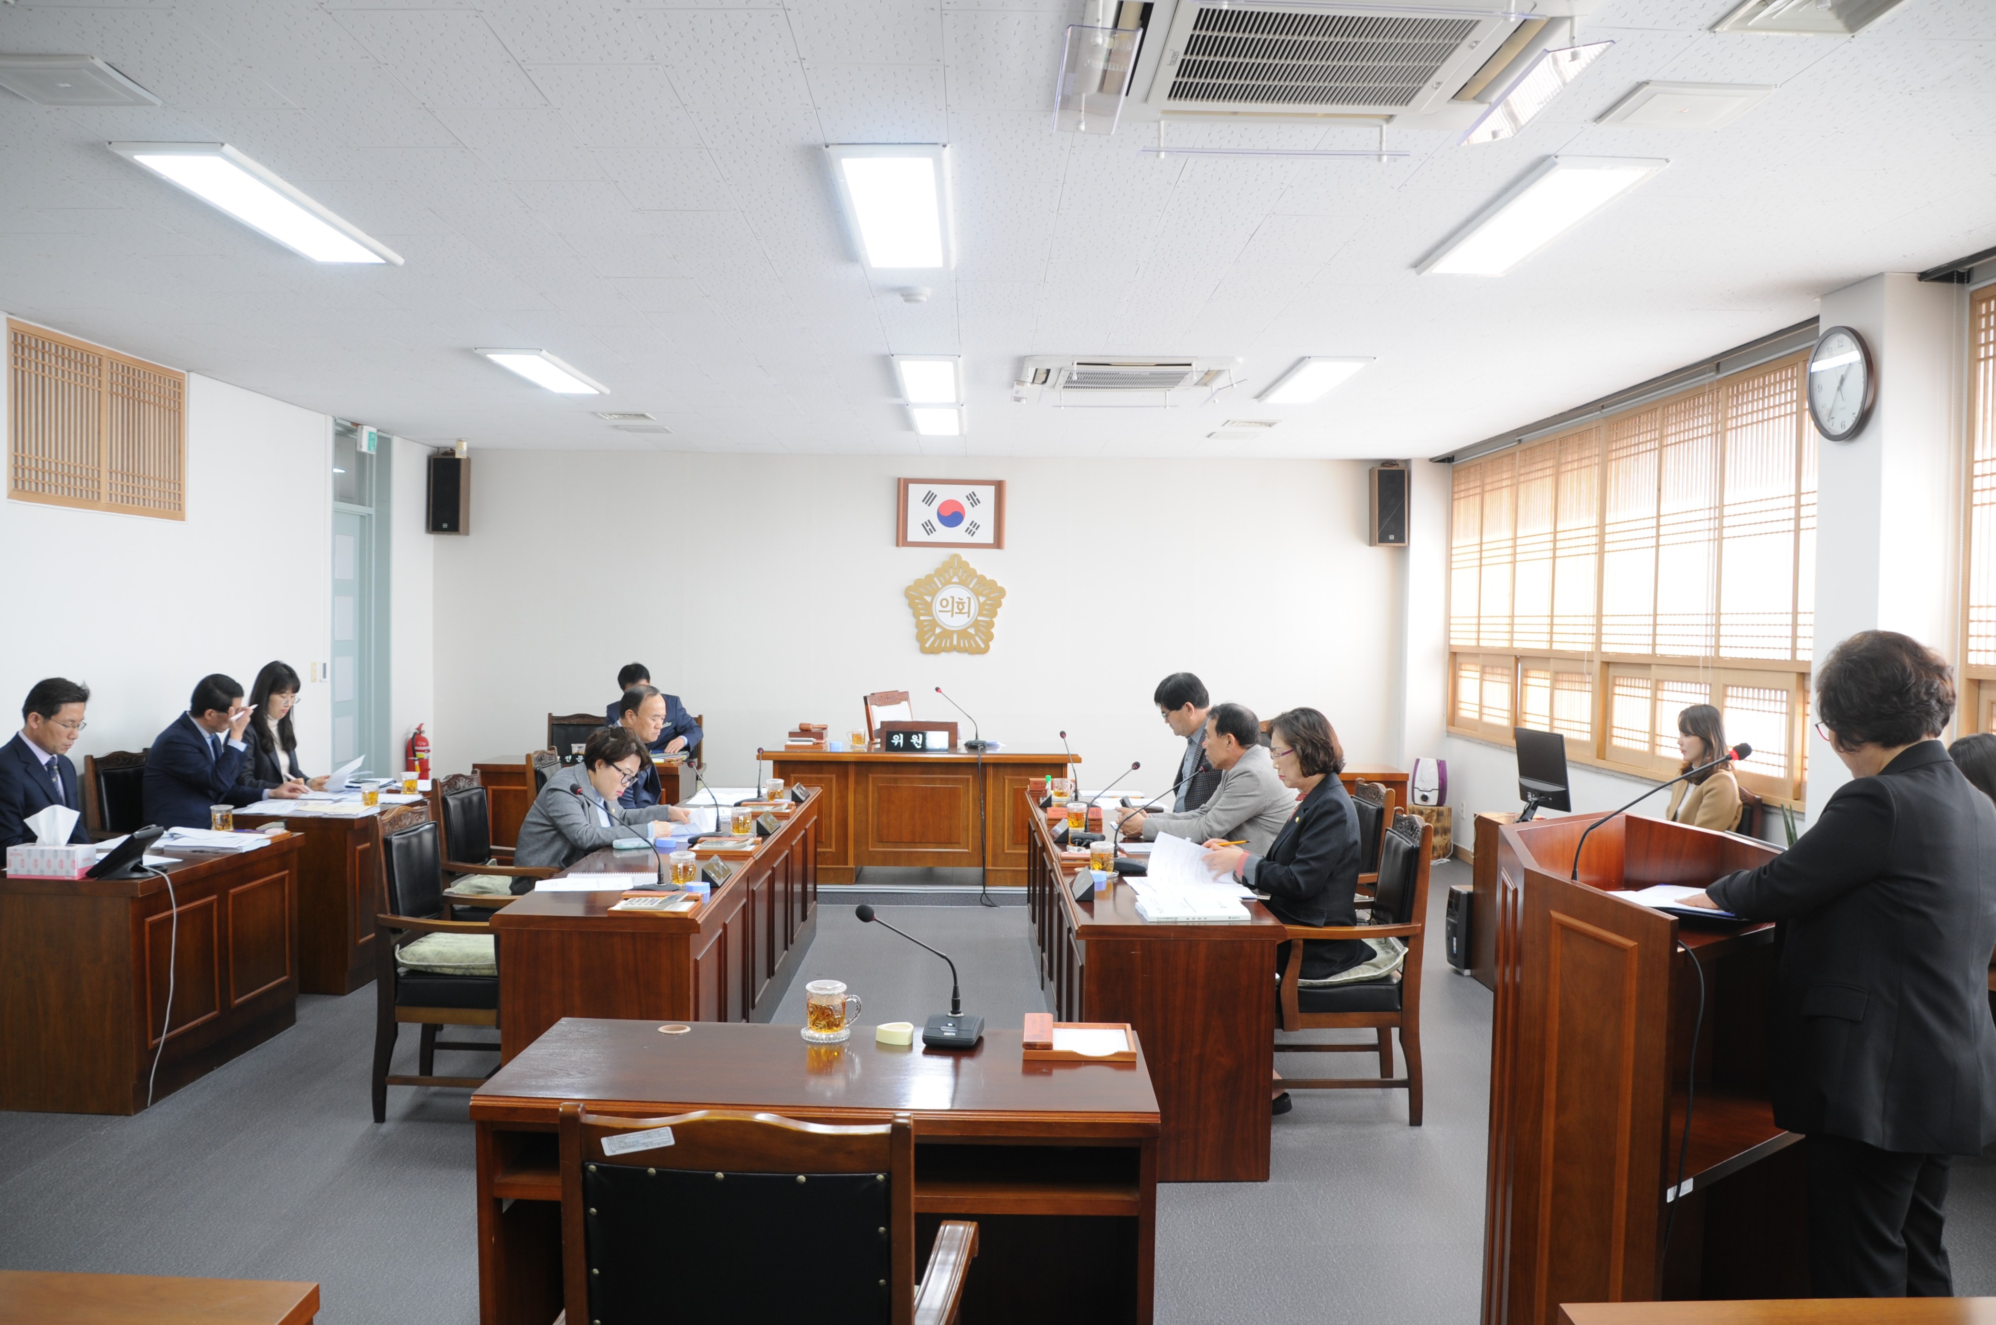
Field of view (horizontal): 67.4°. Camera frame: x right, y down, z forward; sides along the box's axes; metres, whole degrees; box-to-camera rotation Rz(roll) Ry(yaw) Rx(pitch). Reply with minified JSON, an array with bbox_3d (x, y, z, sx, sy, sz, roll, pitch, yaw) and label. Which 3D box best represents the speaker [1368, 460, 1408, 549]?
[{"bbox_3d":[2.677,-1.052,10.227,0.220,0.535,0.220,1,1,-1],"label":"speaker"}]

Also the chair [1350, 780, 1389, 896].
[{"bbox_3d":[1.198,0.949,5.934,0.600,0.955,0.560,1,1,-1],"label":"chair"}]

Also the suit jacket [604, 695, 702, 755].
[{"bbox_3d":[-2.120,0.498,9.135,0.570,0.590,0.460,1,1,-4],"label":"suit jacket"}]

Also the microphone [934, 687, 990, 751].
[{"bbox_3d":[-0.186,0.319,8.549,0.273,0.341,0.307,0,2,-28],"label":"microphone"}]

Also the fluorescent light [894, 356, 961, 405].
[{"bbox_3d":[-0.337,-1.393,7.491,0.320,0.056,1.200,1,1,-1],"label":"fluorescent light"}]

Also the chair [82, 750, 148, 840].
[{"bbox_3d":[-3.628,0.891,6.646,0.570,0.980,0.570,1,1,-1],"label":"chair"}]

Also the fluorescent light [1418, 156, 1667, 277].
[{"bbox_3d":[1.597,-1.314,4.539,0.320,0.056,1.190,1,1,-1],"label":"fluorescent light"}]

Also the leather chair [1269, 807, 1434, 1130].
[{"bbox_3d":[1.052,0.971,4.952,0.600,0.955,0.560,1,1,3],"label":"leather chair"}]

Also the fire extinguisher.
[{"bbox_3d":[-3.915,0.665,10.089,0.165,0.500,0.150,0,1,-25],"label":"fire extinguisher"}]

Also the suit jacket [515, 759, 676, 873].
[{"bbox_3d":[-1.546,0.604,5.765,0.580,0.460,0.480,1,1,-4],"label":"suit jacket"}]

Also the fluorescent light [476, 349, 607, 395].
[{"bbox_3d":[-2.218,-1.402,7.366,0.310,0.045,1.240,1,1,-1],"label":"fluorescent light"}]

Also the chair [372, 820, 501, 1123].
[{"bbox_3d":[-1.607,0.916,4.671,0.560,0.920,0.570,1,1,-1],"label":"chair"}]

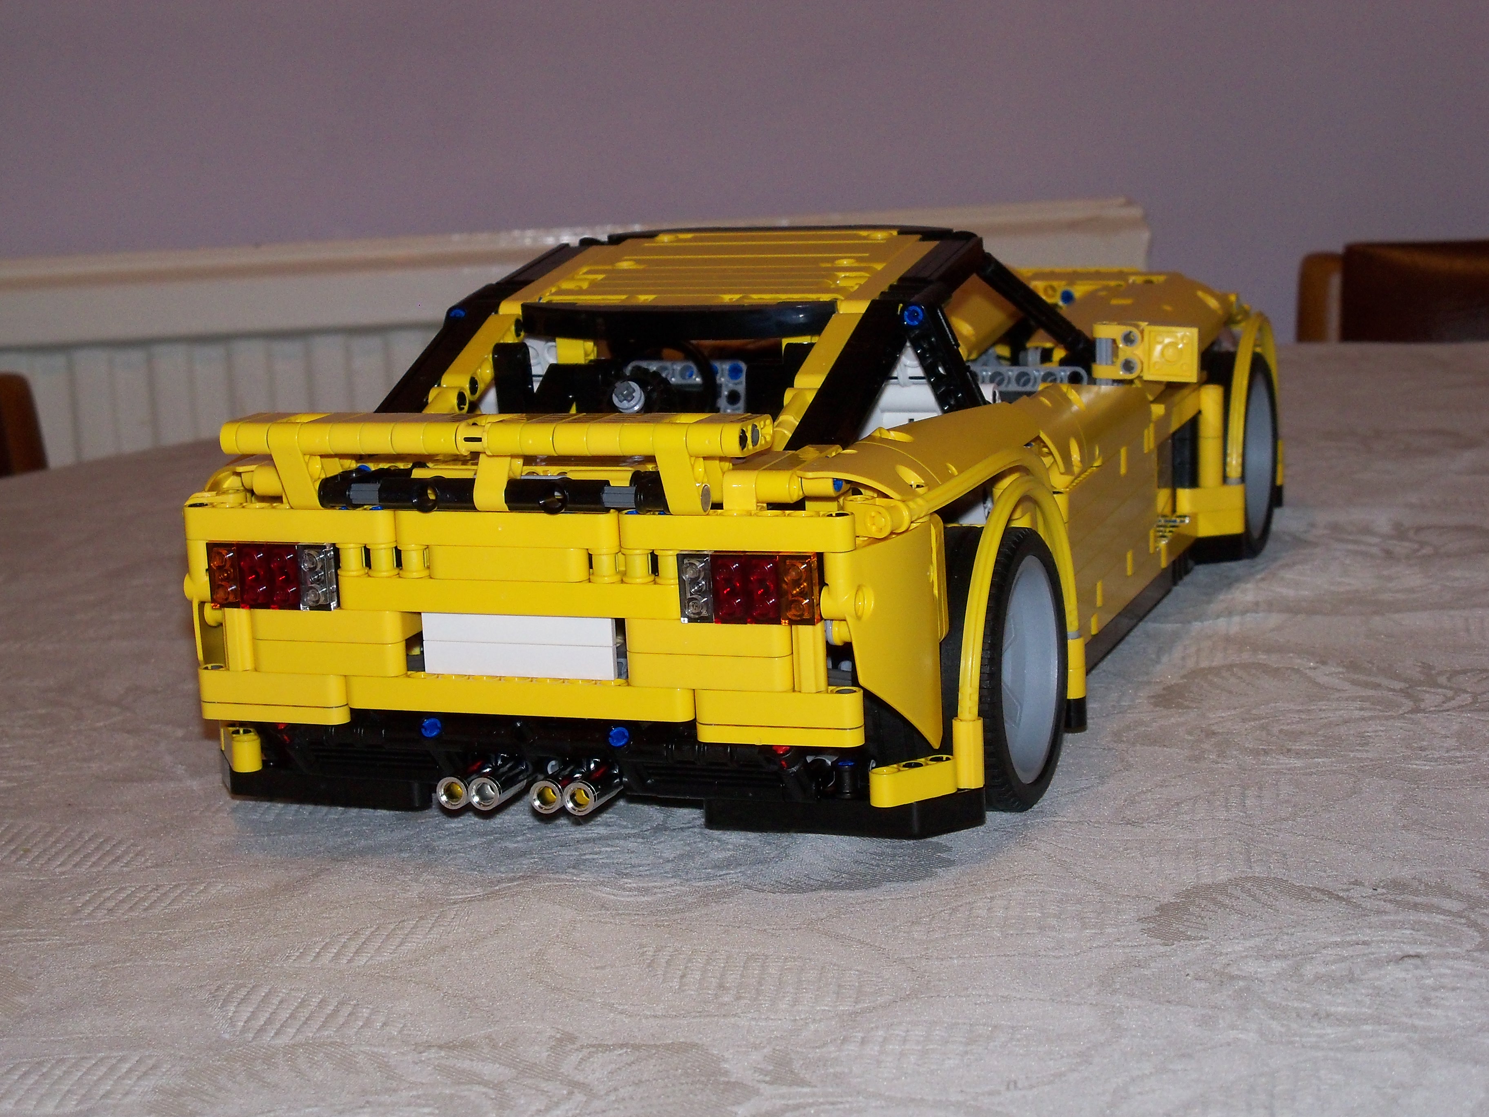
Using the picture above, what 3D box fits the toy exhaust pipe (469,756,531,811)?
[{"bbox_3d":[-0.058,0.054,0.713,0.008,0.008,0.017,1,12,20],"label":"toy exhaust pipe"}]

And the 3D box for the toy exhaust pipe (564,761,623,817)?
[{"bbox_3d":[-0.036,0.054,0.704,0.008,0.008,0.017,1,12,20],"label":"toy exhaust pipe"}]

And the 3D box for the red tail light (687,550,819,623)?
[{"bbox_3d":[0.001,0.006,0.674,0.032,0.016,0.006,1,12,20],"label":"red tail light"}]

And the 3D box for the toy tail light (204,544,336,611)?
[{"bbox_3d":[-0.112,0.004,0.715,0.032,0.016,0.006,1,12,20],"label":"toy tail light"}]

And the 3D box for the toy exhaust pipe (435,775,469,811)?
[{"bbox_3d":[-0.066,0.054,0.715,0.008,0.008,0.017,1,12,20],"label":"toy exhaust pipe"}]

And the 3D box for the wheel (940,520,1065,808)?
[{"bbox_3d":[0.054,0.027,0.741,0.036,0.069,0.069,1,12,20],"label":"wheel"}]

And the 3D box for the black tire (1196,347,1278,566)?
[{"bbox_3d":[0.159,-0.035,1.026,0.036,0.069,0.069,1,12,20],"label":"black tire"}]

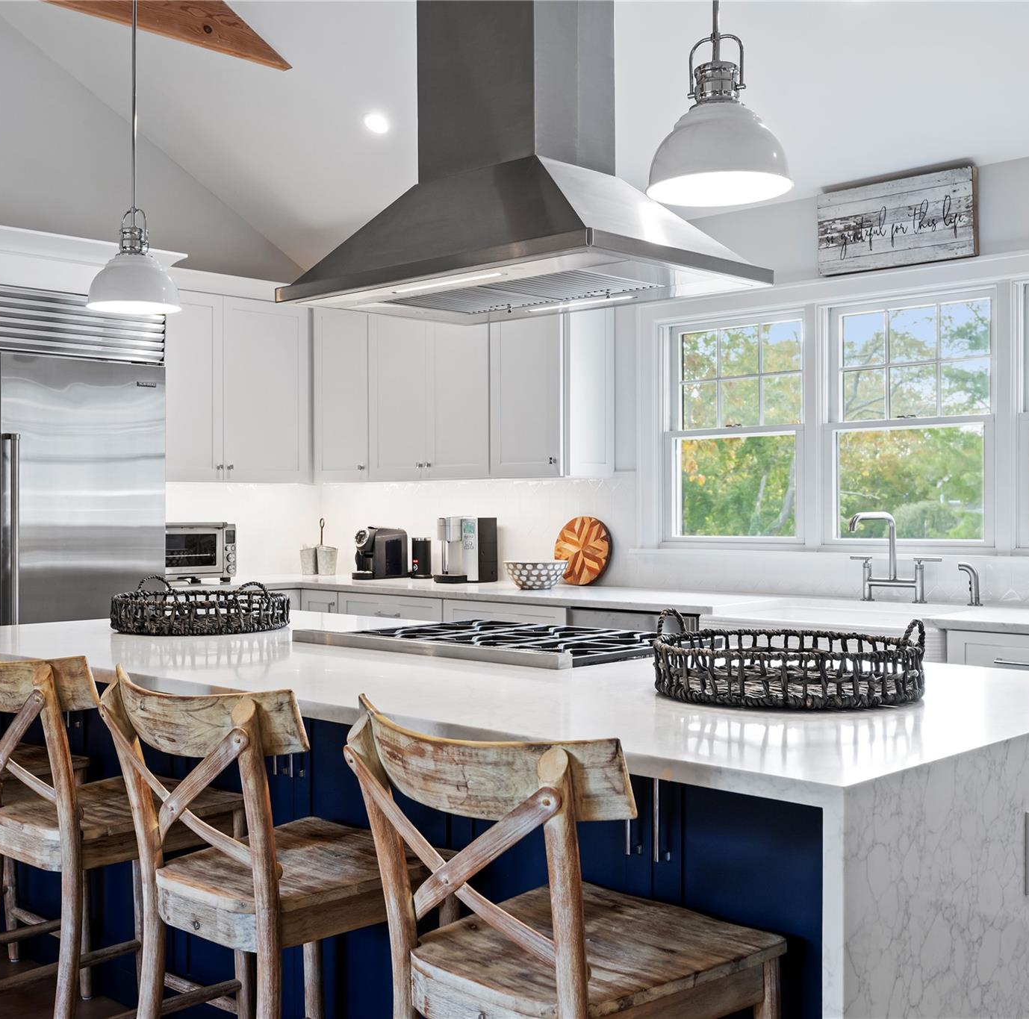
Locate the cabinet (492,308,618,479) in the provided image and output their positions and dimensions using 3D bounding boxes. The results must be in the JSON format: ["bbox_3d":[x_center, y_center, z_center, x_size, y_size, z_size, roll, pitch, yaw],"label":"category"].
[{"bbox_3d":[0.166,-0.588,5.615,0.438,0.908,0.340,0,0,44],"label":"cabinet"}]

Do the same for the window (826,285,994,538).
[{"bbox_3d":[1.446,-0.325,4.694,0.680,0.920,0.080,0,0,44],"label":"window"}]

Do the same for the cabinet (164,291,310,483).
[{"bbox_3d":[-1.520,-0.580,6.277,0.350,0.908,0.985,0,0,44],"label":"cabinet"}]

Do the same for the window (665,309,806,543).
[{"bbox_3d":[0.904,-0.321,5.213,0.680,0.920,0.080,0,0,44],"label":"window"}]

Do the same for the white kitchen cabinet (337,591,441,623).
[{"bbox_3d":[-0.351,0.819,5.907,0.708,0.884,0.630,0,0,44],"label":"white kitchen cabinet"}]

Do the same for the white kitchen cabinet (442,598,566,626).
[{"bbox_3d":[0.161,0.816,5.417,0.710,0.884,0.630,0,0,44],"label":"white kitchen cabinet"}]

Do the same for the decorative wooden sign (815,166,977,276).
[{"bbox_3d":[1.388,-1.045,4.658,0.610,0.306,0.032,0,0,44],"label":"decorative wooden sign"}]

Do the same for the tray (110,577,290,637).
[{"bbox_3d":[-0.903,0.272,3.682,0.499,0.137,0.499,0,0,0],"label":"tray"}]

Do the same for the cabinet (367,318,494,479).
[{"bbox_3d":[-0.299,-0.585,6.059,0.848,0.908,0.340,0,0,44],"label":"cabinet"}]

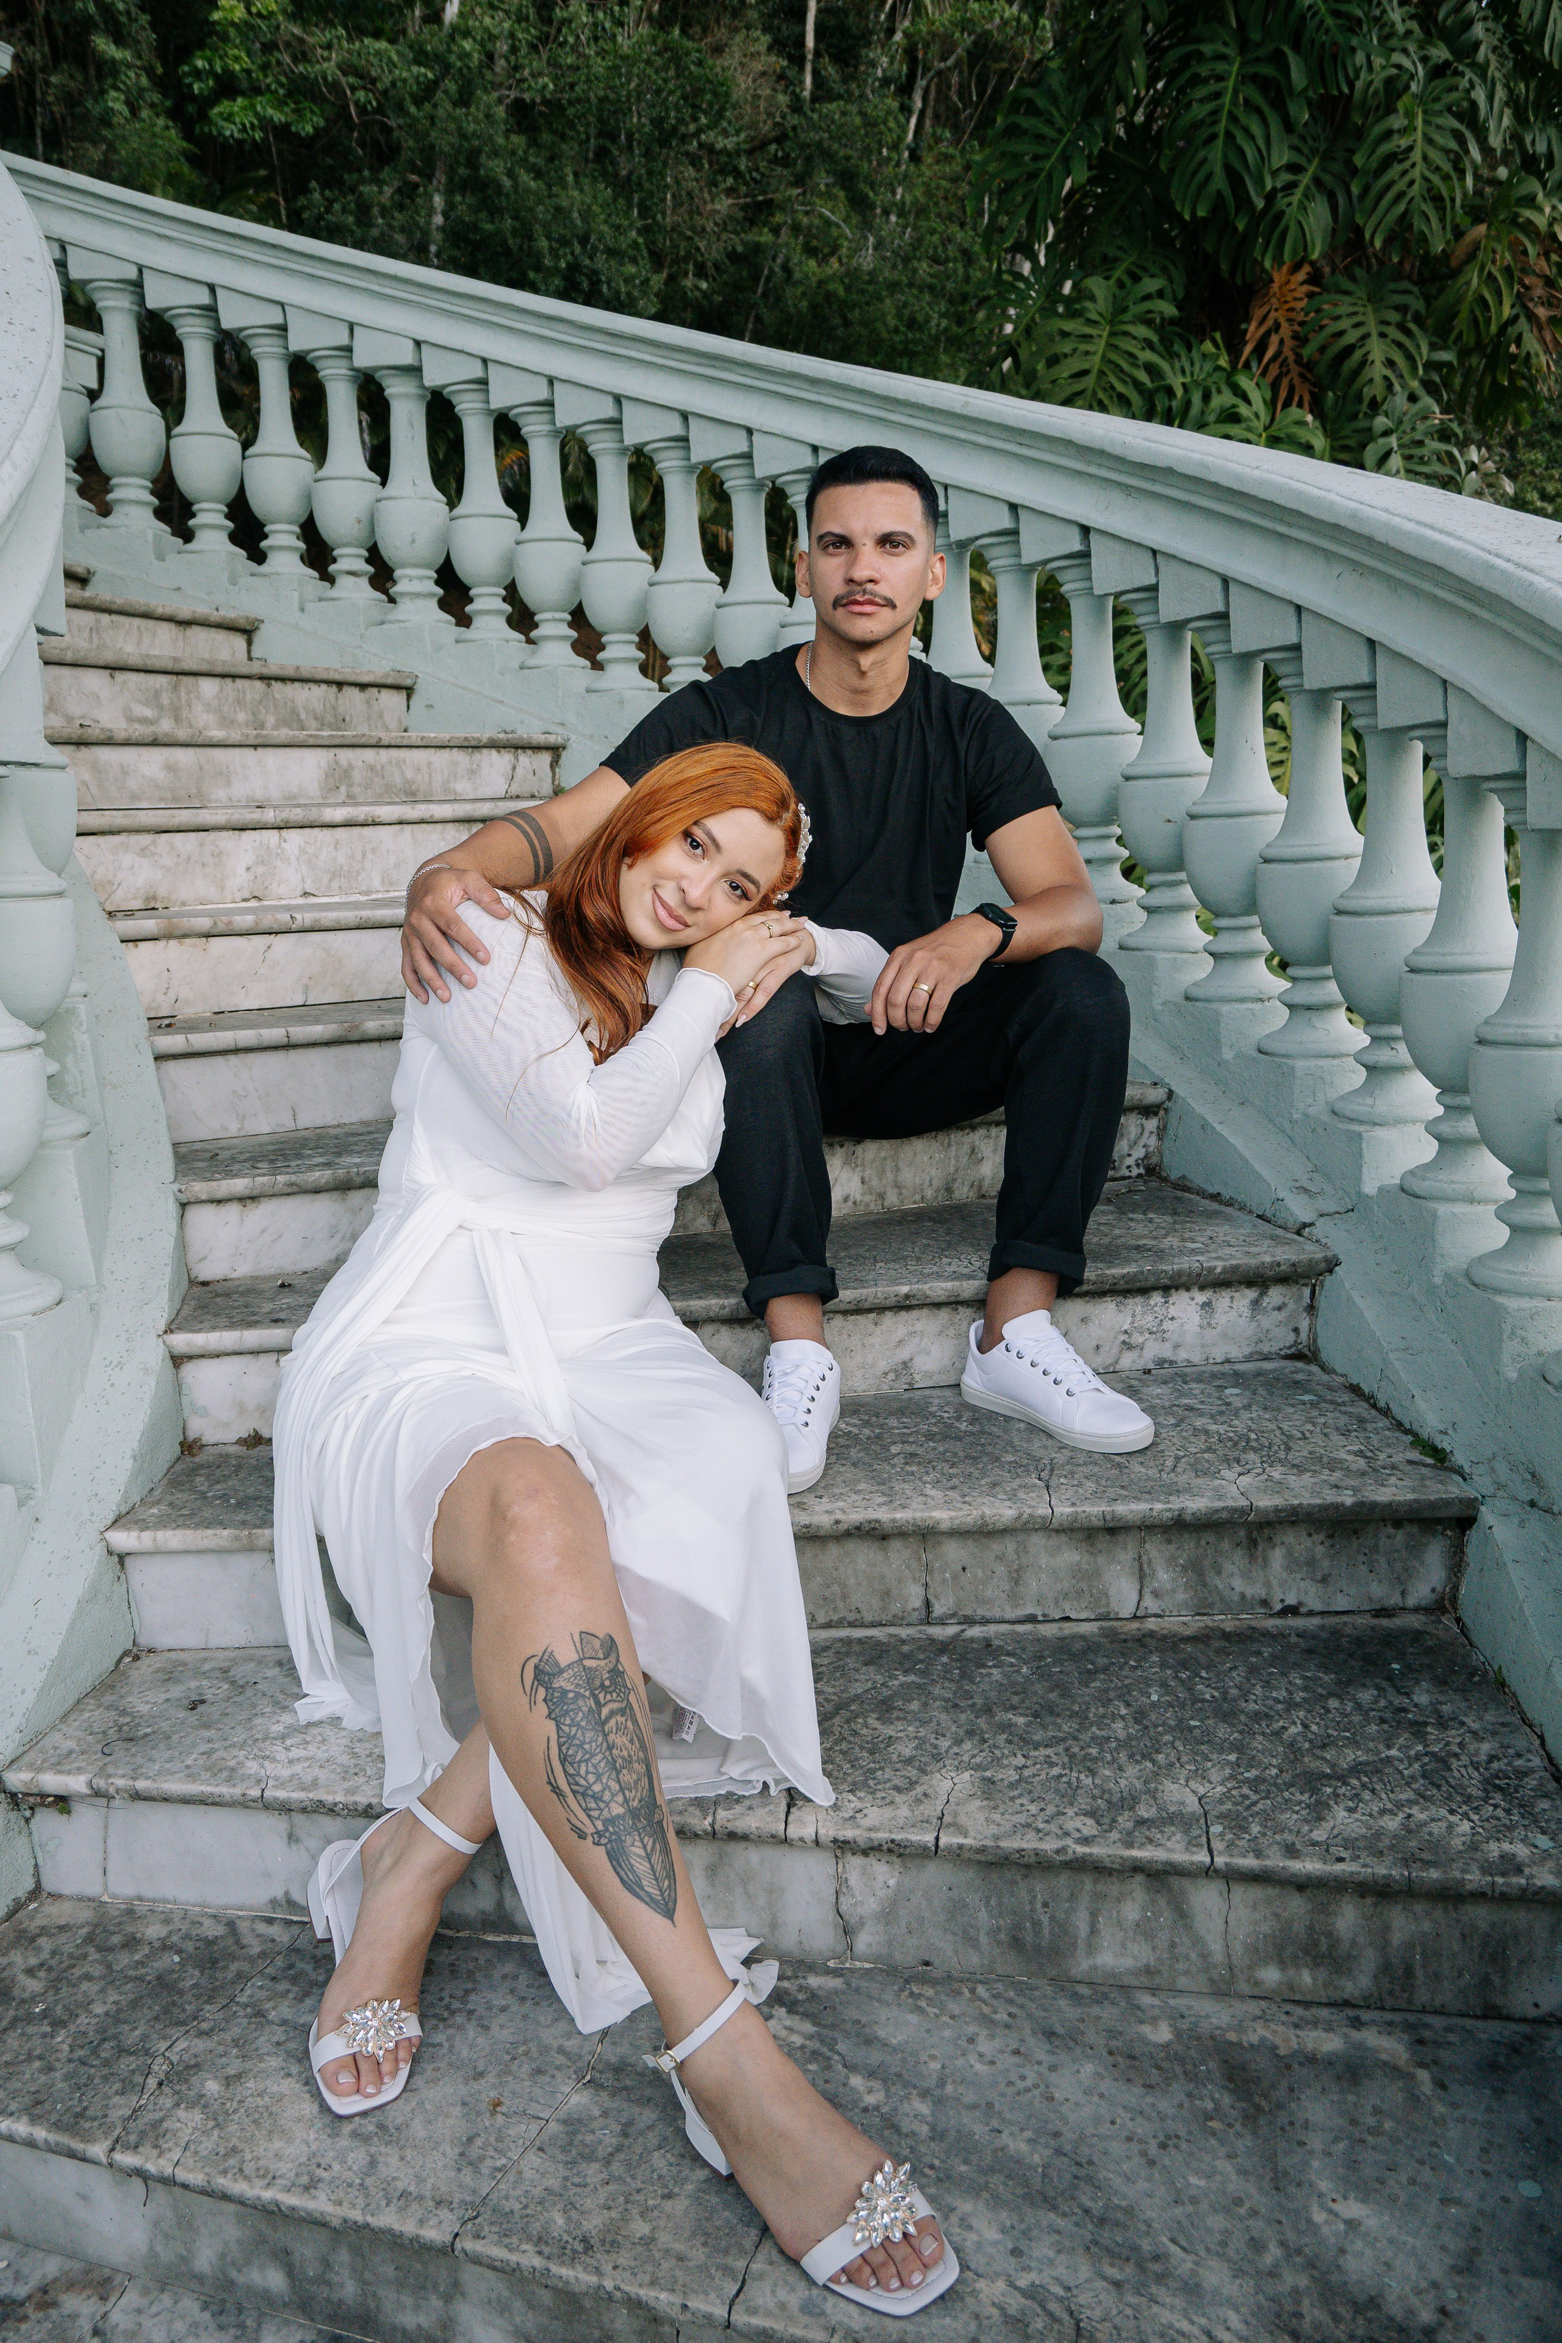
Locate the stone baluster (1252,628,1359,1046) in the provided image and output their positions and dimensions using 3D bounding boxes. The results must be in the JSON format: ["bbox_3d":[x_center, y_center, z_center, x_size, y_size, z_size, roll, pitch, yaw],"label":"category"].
[{"bbox_3d":[0.835,-0.499,2.437,0.170,0.630,0.170,-6,13,-16],"label":"stone baluster"}]

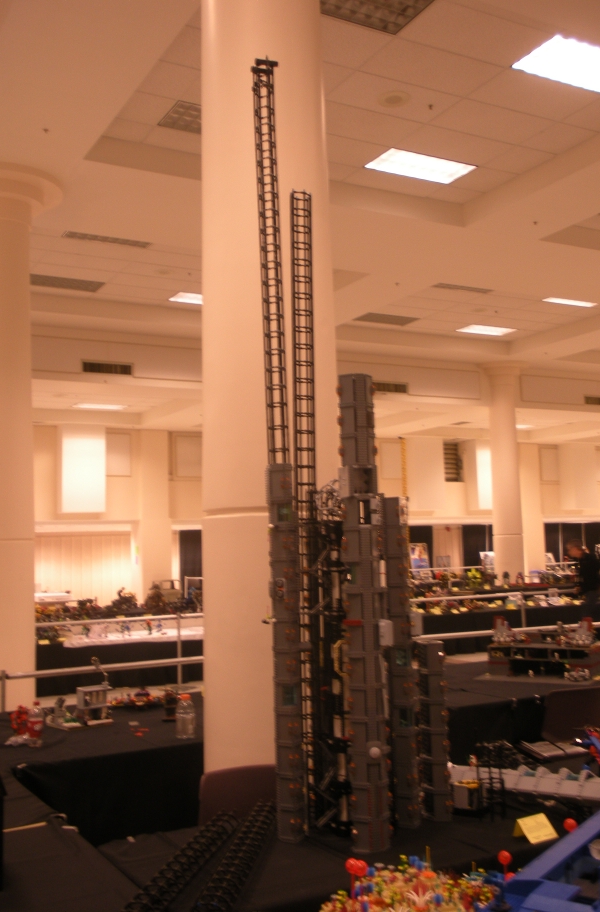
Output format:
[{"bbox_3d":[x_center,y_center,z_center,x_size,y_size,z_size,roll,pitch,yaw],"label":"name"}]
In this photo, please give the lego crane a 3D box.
[{"bbox_3d":[0.115,-0.086,3.116,0.485,2.570,0.375,-2,-6,0],"label":"lego crane"}]

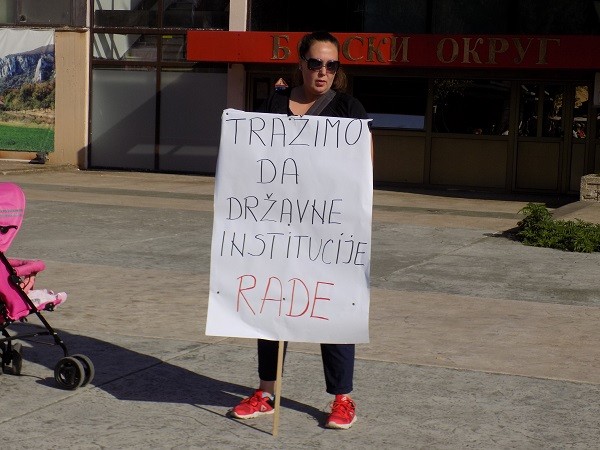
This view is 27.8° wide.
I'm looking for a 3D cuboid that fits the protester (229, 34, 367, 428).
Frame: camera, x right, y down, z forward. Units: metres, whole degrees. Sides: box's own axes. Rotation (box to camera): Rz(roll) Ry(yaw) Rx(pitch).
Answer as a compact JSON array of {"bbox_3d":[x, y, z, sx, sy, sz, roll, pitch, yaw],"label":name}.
[{"bbox_3d":[0.011,0.011,5.470,0.580,1.750,0.420,3,6,12],"label":"protester"}]

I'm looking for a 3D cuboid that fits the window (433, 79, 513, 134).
[{"bbox_3d":[3.069,-2.103,21.714,1.380,0.920,0.100,3,6,12],"label":"window"}]

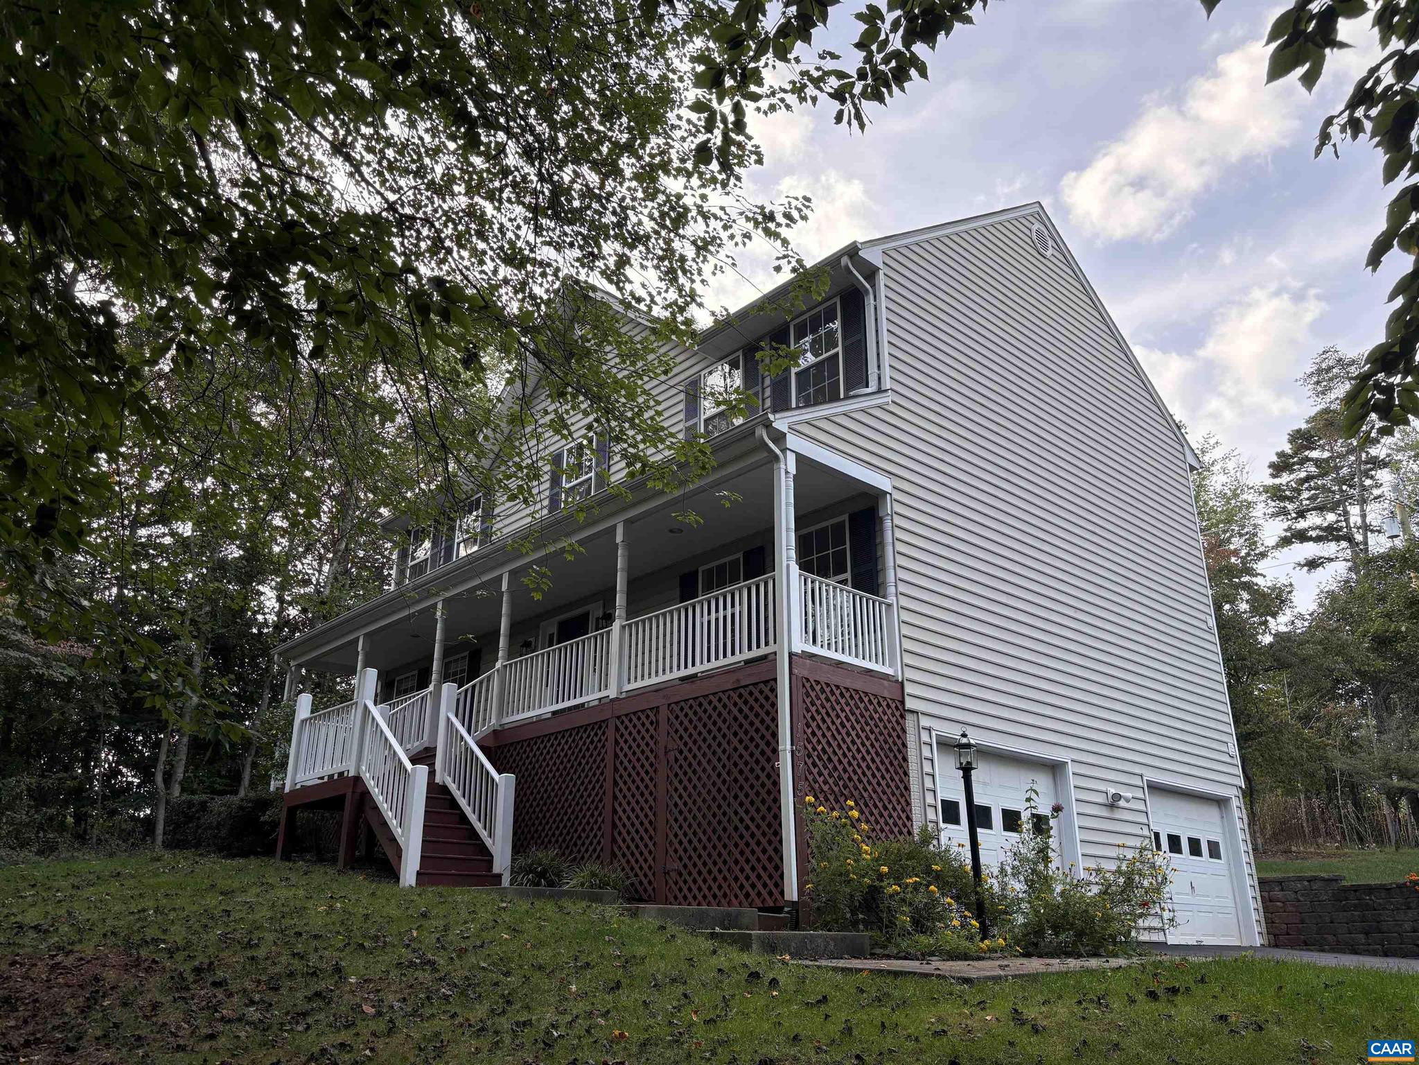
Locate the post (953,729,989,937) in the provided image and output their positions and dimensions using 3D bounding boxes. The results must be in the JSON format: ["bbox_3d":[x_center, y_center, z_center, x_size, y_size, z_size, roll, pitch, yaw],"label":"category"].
[{"bbox_3d":[2.526,2.851,10.168,0.230,2.030,0.230,18,-28,-39],"label":"post"}]

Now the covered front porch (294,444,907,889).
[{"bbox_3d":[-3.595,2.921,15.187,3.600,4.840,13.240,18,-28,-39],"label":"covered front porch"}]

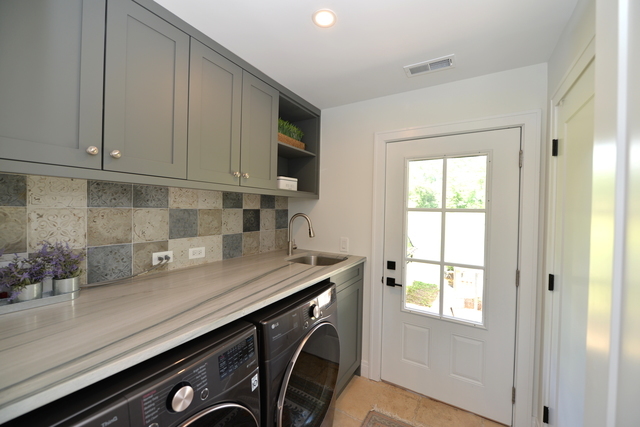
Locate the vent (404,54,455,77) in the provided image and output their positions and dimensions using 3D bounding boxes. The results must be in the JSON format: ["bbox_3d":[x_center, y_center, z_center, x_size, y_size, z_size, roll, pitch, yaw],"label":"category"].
[{"bbox_3d":[0.736,-0.970,1.670,0.302,0.020,0.155,2,1,31],"label":"vent"}]

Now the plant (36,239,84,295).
[{"bbox_3d":[-1.161,0.251,1.123,0.160,0.260,0.157,2,1,31],"label":"plant"}]

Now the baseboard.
[{"bbox_3d":[0.401,1.391,2.208,0.073,0.142,0.016,2,1,31],"label":"baseboard"}]

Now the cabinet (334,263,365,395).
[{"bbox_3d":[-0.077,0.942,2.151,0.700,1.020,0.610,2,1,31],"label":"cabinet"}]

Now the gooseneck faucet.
[{"bbox_3d":[-0.161,0.193,2.254,0.275,0.390,0.110,2,1,31],"label":"gooseneck faucet"}]

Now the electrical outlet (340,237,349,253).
[{"bbox_3d":[0.230,0.293,2.314,0.080,0.126,0.010,2,1,31],"label":"electrical outlet"}]

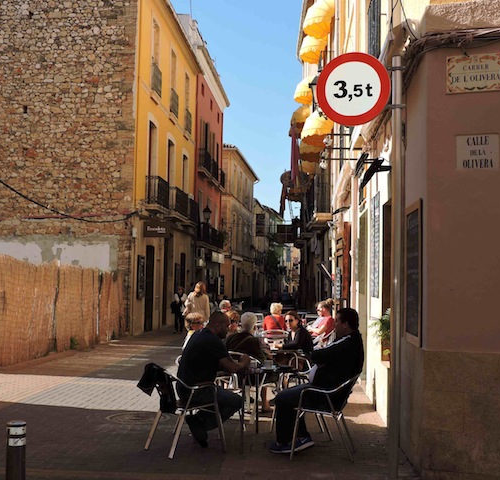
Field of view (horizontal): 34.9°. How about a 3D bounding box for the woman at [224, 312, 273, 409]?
[{"bbox_3d":[0.010,1.500,9.650,0.500,1.240,0.740,-2,-5,36],"label":"woman"}]

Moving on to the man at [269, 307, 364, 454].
[{"bbox_3d":[0.596,1.272,7.120,0.850,1.340,0.540,1,-3,5],"label":"man"}]

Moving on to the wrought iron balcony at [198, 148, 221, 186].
[{"bbox_3d":[-2.114,-3.786,41.800,0.500,1.150,5.600,1,-3,4],"label":"wrought iron balcony"}]

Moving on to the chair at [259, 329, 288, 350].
[{"bbox_3d":[0.453,2.000,14.400,0.560,0.760,0.580,1,-3,3],"label":"chair"}]

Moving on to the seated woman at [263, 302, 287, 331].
[{"bbox_3d":[0.470,1.831,15.000,0.470,1.270,0.750,1,-4,6],"label":"seated woman"}]

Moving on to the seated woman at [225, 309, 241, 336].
[{"bbox_3d":[-0.231,1.504,10.200,0.500,1.220,0.720,3,-4,-23],"label":"seated woman"}]

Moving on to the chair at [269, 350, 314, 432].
[{"bbox_3d":[0.500,1.654,8.320,0.600,0.780,0.550,1,-4,-3],"label":"chair"}]

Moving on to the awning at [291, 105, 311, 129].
[{"bbox_3d":[2.181,-5.260,34.000,0.920,0.950,1.300,1,-3,3],"label":"awning"}]

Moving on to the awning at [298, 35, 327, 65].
[{"bbox_3d":[2.107,-6.439,26.800,0.930,0.870,1.200,1,-4,3],"label":"awning"}]

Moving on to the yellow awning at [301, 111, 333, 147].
[{"bbox_3d":[1.964,-3.297,23.300,0.980,0.900,1.200,1,-4,3],"label":"yellow awning"}]

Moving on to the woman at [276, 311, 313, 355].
[{"bbox_3d":[0.508,1.464,9.500,0.750,1.240,0.520,3,-4,-30],"label":"woman"}]

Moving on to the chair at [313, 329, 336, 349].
[{"bbox_3d":[1.284,1.920,13.000,0.580,0.780,0.560,1,-3,6],"label":"chair"}]

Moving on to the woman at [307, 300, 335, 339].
[{"bbox_3d":[1.080,1.749,13.700,0.800,1.280,0.500,2,-4,-10],"label":"woman"}]

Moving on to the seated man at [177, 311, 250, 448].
[{"bbox_3d":[-0.327,1.298,7.320,0.720,1.280,0.520,3,-4,-30],"label":"seated man"}]

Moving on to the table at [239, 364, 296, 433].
[{"bbox_3d":[0.029,1.600,7.650,0.720,0.730,0.720,4,-4,-37],"label":"table"}]

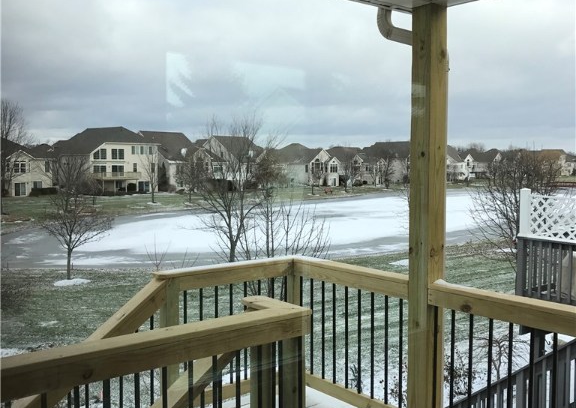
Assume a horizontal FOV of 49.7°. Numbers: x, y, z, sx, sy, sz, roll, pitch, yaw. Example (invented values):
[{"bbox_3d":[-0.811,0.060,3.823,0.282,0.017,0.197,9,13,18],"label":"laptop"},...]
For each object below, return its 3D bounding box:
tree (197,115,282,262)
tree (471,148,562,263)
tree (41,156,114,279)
[{"bbox_3d":[-2.307,-0.361,28.667,3.909,7.485,3.791,0,4,-5],"label":"tree"},{"bbox_3d":[9.101,0.631,24.466,3.888,5.613,3.771,1,4,20],"label":"tree"},{"bbox_3d":[-9.599,0.640,28.141,3.373,5.569,3.272,-1,4,-19],"label":"tree"}]

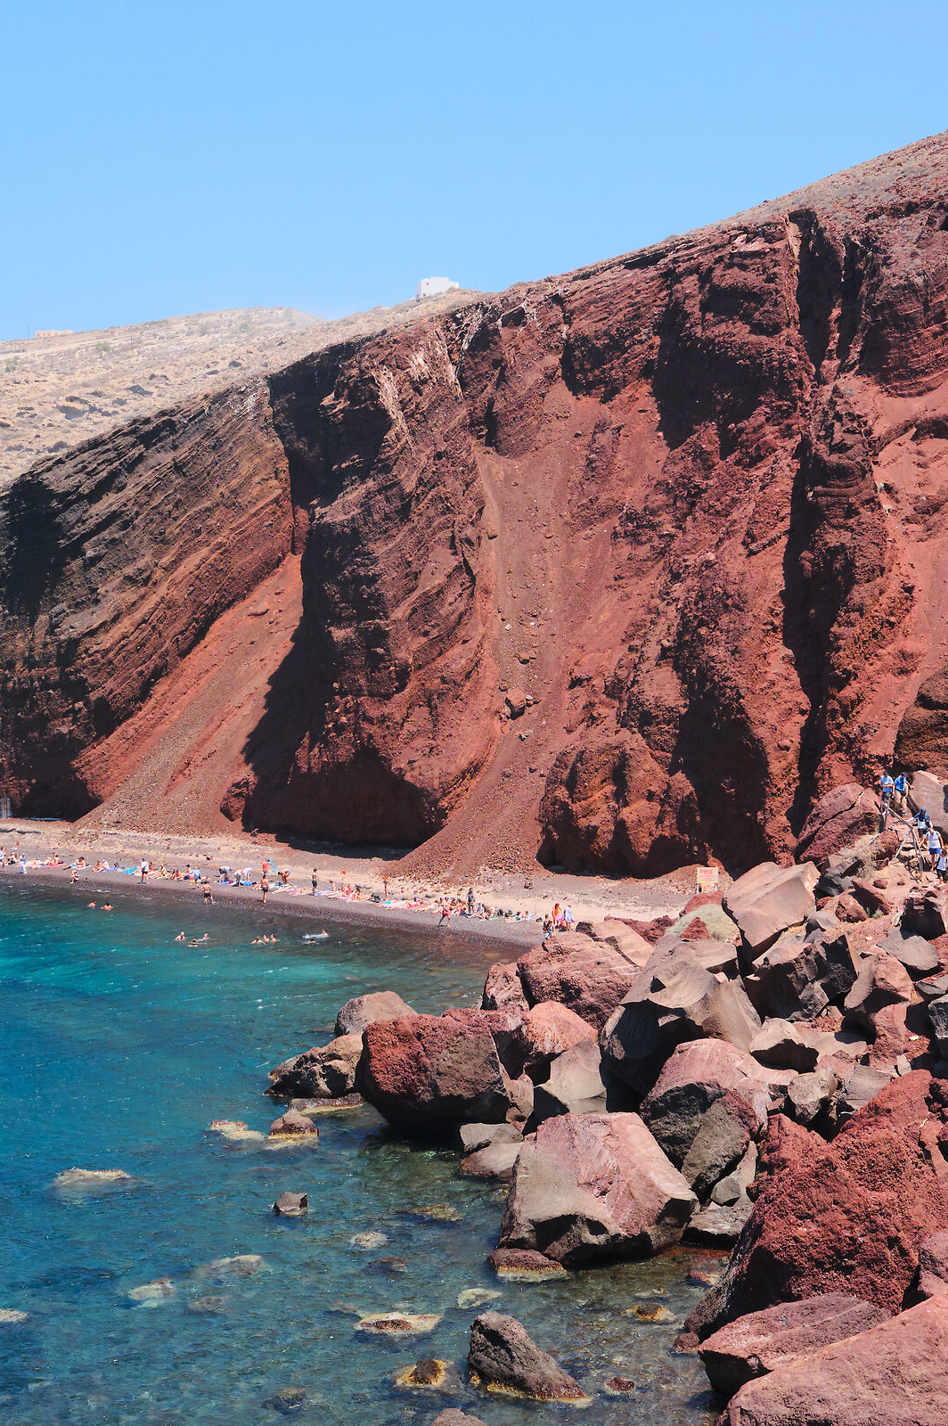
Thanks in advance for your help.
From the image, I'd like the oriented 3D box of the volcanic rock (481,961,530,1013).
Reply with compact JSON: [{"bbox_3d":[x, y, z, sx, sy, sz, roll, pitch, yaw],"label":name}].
[{"bbox_3d":[1.400,11.275,85.000,2.300,2.500,2.300,0,1,1],"label":"volcanic rock"}]

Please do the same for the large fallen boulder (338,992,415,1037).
[{"bbox_3d":[-3.723,12.064,82.000,3.400,2.300,2.900,0,1,-3],"label":"large fallen boulder"}]

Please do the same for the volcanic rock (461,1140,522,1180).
[{"bbox_3d":[0.525,12.215,56.800,1.700,1.100,1.400,0,0,1],"label":"volcanic rock"}]

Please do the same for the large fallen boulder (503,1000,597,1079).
[{"bbox_3d":[2.596,11.244,71.000,3.200,2.700,2.800,0,1,2],"label":"large fallen boulder"}]

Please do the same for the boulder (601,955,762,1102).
[{"bbox_3d":[6.155,9.344,61.500,4.500,4.000,4.200,0,-1,6],"label":"boulder"}]

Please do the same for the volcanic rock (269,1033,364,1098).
[{"bbox_3d":[-5.129,11.677,69.000,3.260,2.080,2.600,0,0,-4],"label":"volcanic rock"}]

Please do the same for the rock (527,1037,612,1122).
[{"bbox_3d":[2.635,10.057,57.000,2.100,2.300,2.100,0,-1,3],"label":"rock"}]

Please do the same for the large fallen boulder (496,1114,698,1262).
[{"bbox_3d":[3.106,12.126,53.300,4.900,3.500,4.200,0,1,3],"label":"large fallen boulder"}]

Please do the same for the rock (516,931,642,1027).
[{"bbox_3d":[4.302,10.810,83.000,5.200,3.800,4.400,0,1,3],"label":"rock"}]

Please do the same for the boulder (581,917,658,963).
[{"bbox_3d":[6.543,10.281,92.000,3.480,2.270,2.800,0,0,4],"label":"boulder"}]

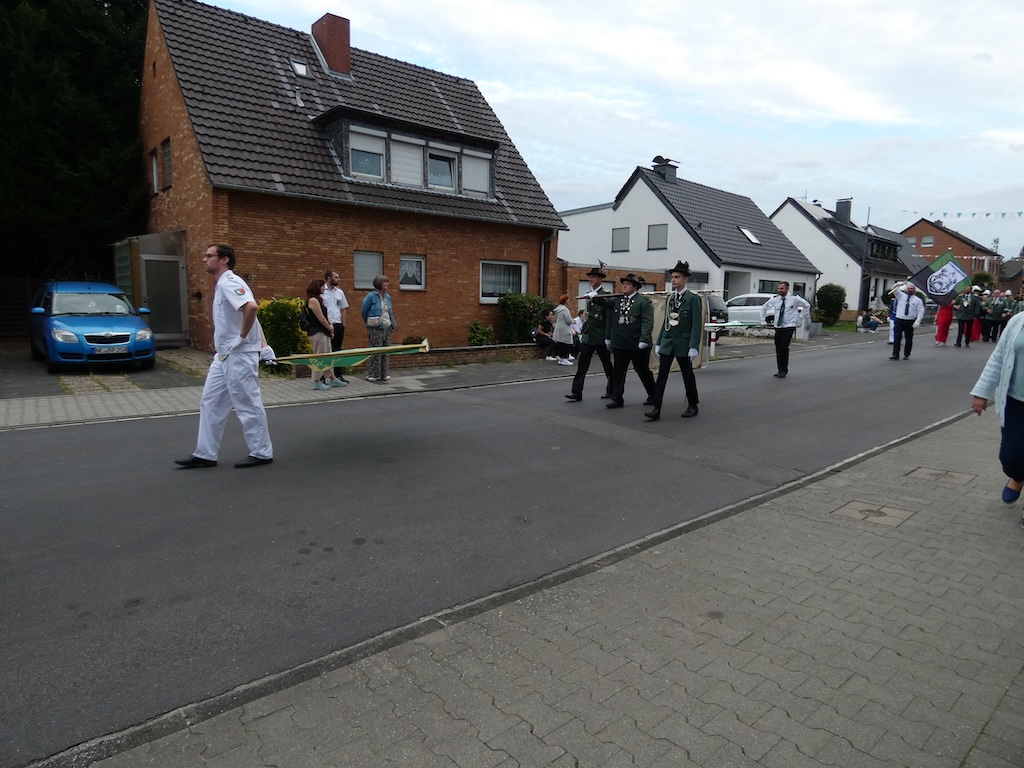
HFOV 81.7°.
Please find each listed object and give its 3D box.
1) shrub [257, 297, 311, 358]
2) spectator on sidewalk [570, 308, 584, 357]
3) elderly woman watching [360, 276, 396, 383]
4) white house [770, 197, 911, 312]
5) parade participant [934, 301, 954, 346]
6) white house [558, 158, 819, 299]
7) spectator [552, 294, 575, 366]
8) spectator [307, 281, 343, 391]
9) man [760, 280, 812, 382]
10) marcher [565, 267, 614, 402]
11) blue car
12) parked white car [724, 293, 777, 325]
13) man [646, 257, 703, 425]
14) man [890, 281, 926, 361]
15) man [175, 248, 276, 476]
[{"bbox_3d":[-4.205,-0.913,10.700,1.200,1.250,1.100,-5,10,-39],"label":"shrub"},{"bbox_3d":[1.495,-1.141,13.500,0.600,1.100,0.460,6,9,30],"label":"spectator on sidewalk"},{"bbox_3d":[-2.145,-0.896,9.579,0.450,1.711,0.560,7,10,36],"label":"elderly woman watching"},{"bbox_3d":[21.720,-8.728,41.486,10.500,8.268,8.400,-6,11,-43],"label":"white house"},{"bbox_3d":[13.785,-2.101,18.900,0.420,1.720,0.500,-7,11,-43],"label":"parade participant"},{"bbox_3d":[9.508,-7.529,32.946,11.000,8.226,10.500,-6,11,-42],"label":"white house"},{"bbox_3d":[1.123,-1.177,12.900,0.450,1.530,0.480,2,8,10],"label":"spectator"},{"bbox_3d":[-2.801,-0.744,8.884,0.500,1.641,0.500,3,8,14],"label":"spectator"},{"bbox_3d":[5.142,-1.014,11.122,0.450,1.800,0.880,-6,11,-40],"label":"man"},{"bbox_3d":[1.130,-0.712,8.517,0.750,1.882,0.560,-6,11,-40],"label":"marcher"},{"bbox_3d":[-8.370,-1.190,11.730,1.750,1.620,4.200,-6,11,-42],"label":"blue car"},{"bbox_3d":[9.785,-2.918,24.357,1.800,1.520,4.400,-6,11,-42],"label":"parked white car"},{"bbox_3d":[1.943,-0.512,7.116,0.750,1.888,0.560,-6,11,-40],"label":"man"},{"bbox_3d":[9.604,-1.527,14.366,0.500,1.897,0.800,-6,11,-40],"label":"man"},{"bbox_3d":[-2.366,-0.217,4.919,0.780,1.844,0.520,-5,10,-36],"label":"man"}]

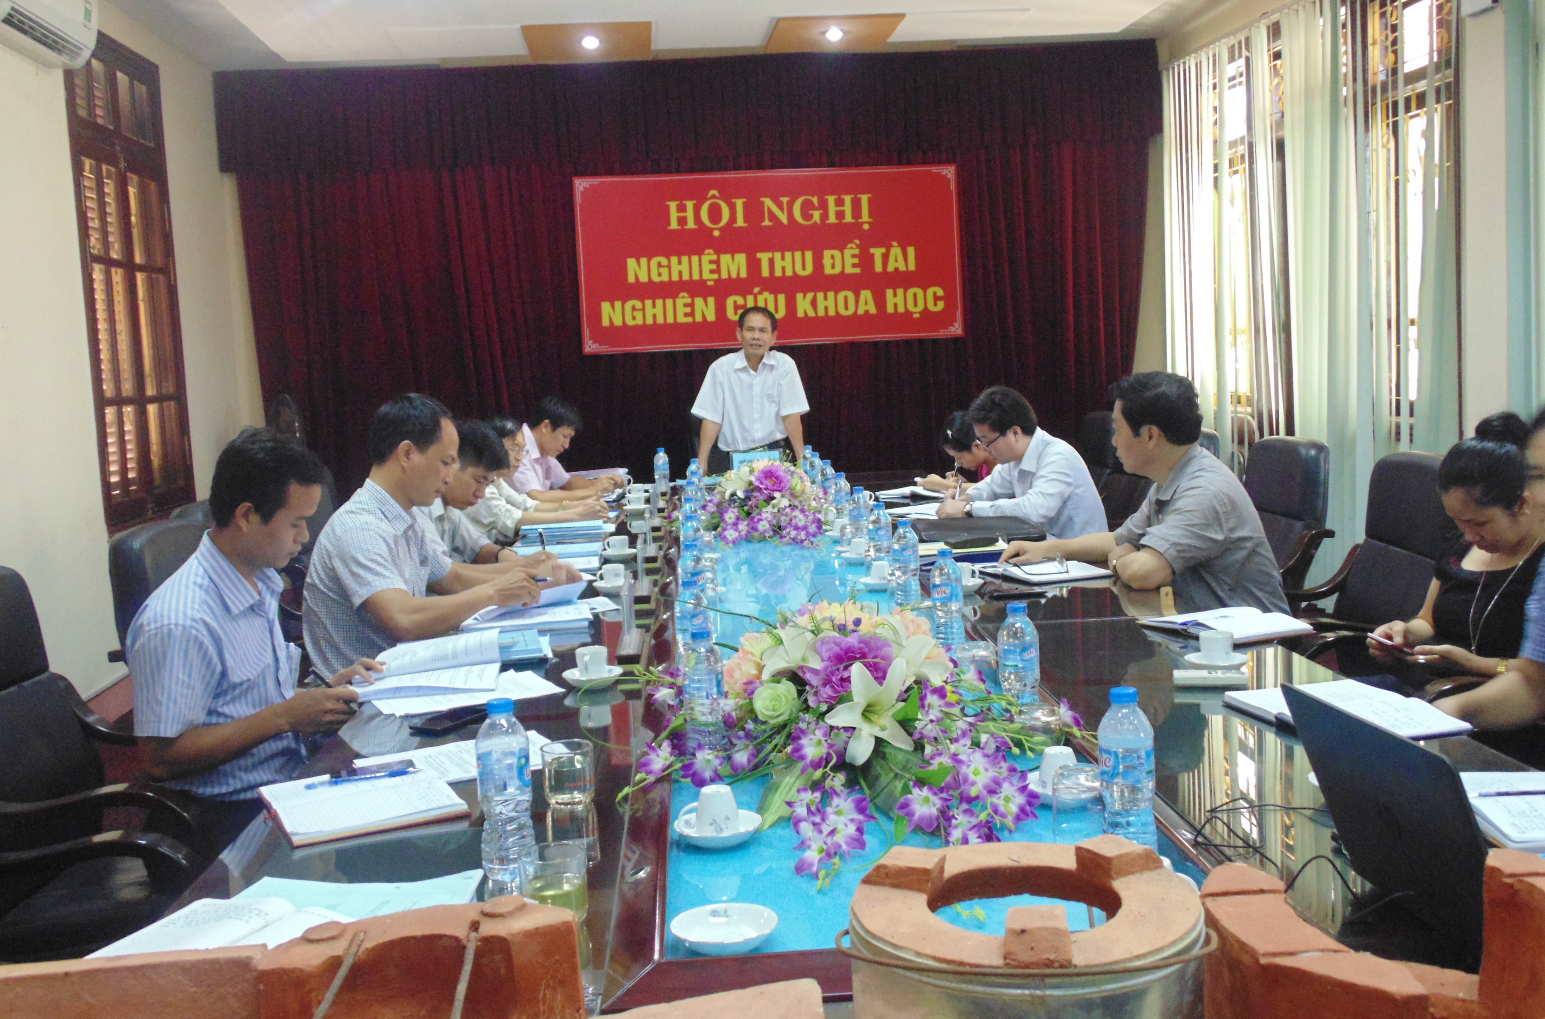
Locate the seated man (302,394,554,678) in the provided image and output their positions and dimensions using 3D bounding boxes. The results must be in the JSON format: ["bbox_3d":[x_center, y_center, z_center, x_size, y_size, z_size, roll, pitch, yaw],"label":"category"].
[{"bbox_3d":[-0.729,0.393,3.471,0.640,1.320,0.520,-2,6,5],"label":"seated man"}]

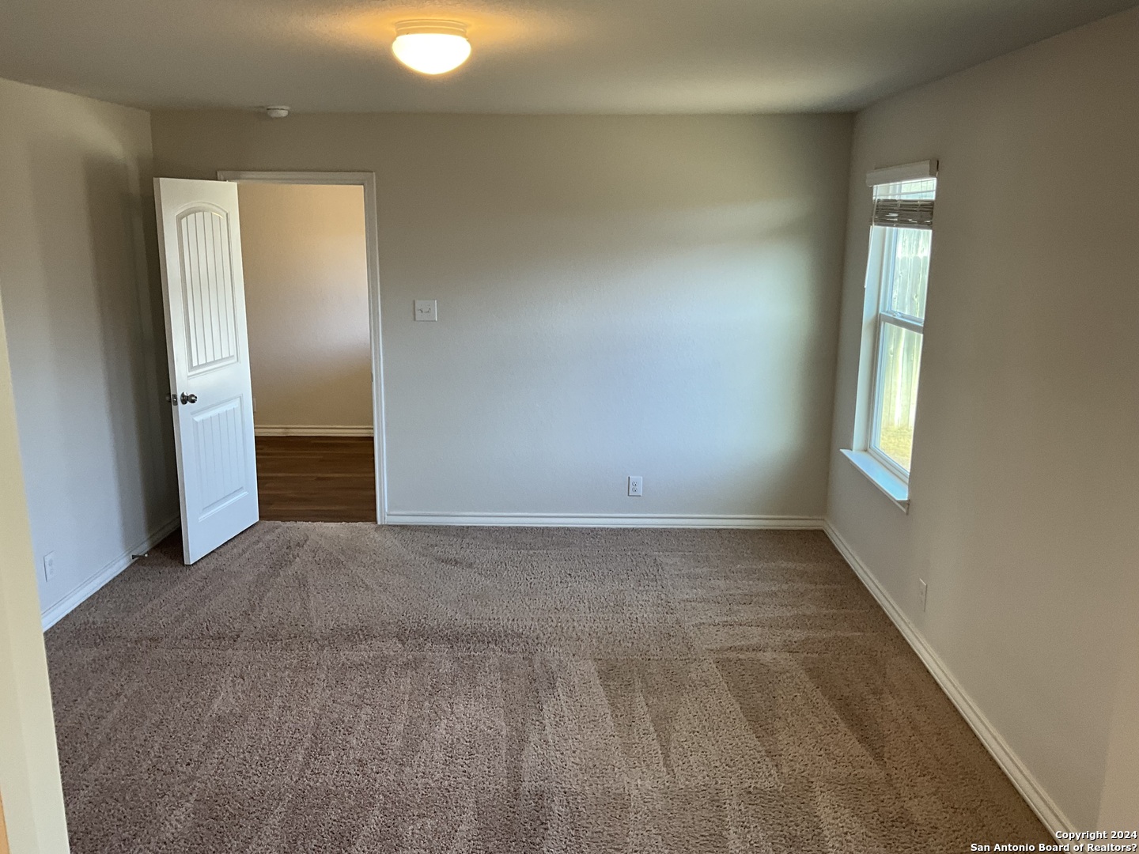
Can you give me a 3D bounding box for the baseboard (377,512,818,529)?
[{"bbox_3d":[0.220,0.584,5.884,2.696,0.082,0.016,1,13,1],"label":"baseboard"}]

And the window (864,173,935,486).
[{"bbox_3d":[1.627,-0.495,4.642,0.090,1.485,0.940,1,13,1],"label":"window"}]

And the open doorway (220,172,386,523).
[{"bbox_3d":[-1.575,-0.440,5.751,0.908,2.118,0.130,1,13,1],"label":"open doorway"}]

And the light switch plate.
[{"bbox_3d":[-0.848,-0.685,5.626,0.125,0.123,0.009,1,13,1],"label":"light switch plate"}]

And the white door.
[{"bbox_3d":[-2.002,-0.327,5.343,0.042,2.030,0.775,2,13,9],"label":"white door"}]

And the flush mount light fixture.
[{"bbox_3d":[-0.413,-1.136,2.875,0.235,0.134,0.235,1,13,1],"label":"flush mount light fixture"}]

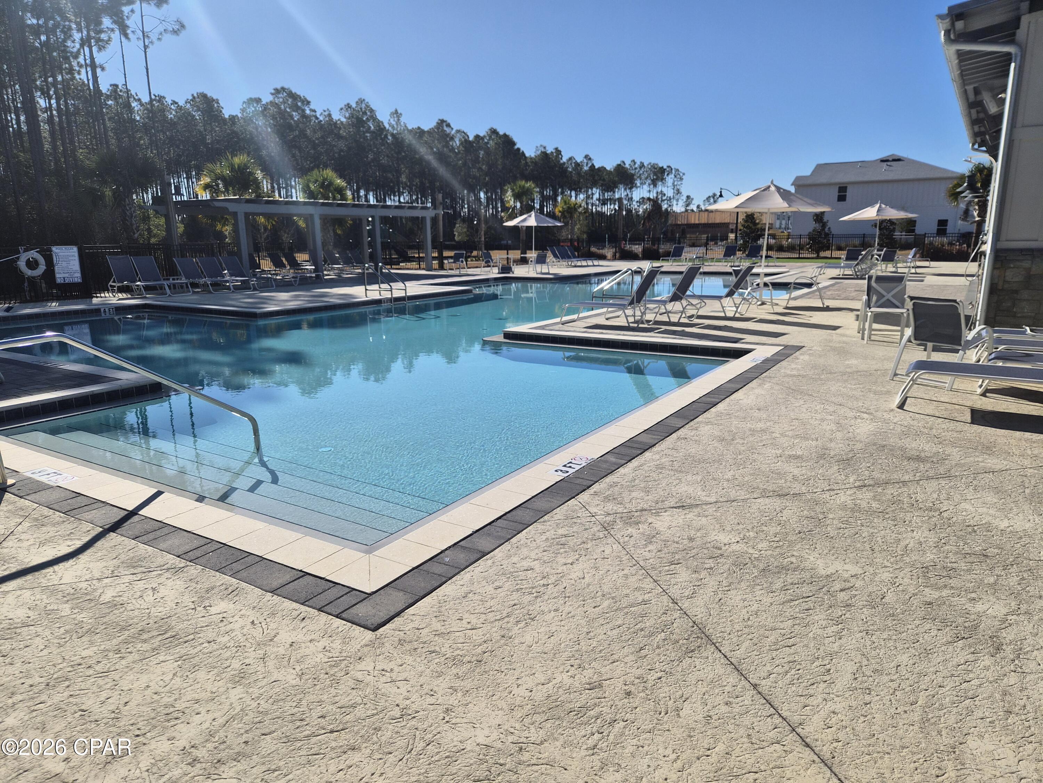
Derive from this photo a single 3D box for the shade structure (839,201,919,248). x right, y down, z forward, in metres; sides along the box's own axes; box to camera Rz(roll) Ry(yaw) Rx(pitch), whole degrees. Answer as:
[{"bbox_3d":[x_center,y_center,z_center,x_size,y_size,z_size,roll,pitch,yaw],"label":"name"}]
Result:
[{"bbox_3d":[12.972,-5.600,25.217,2.680,2.660,2.680,-1,12,0],"label":"shade structure"}]

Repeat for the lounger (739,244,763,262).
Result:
[{"bbox_3d":[12.348,-7.330,37.245,0.650,1.084,1.793,8,15,34],"label":"lounger"}]

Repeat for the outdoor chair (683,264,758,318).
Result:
[{"bbox_3d":[3.624,-1.979,13.428,1.640,0.970,0.660,7,15,32],"label":"outdoor chair"}]

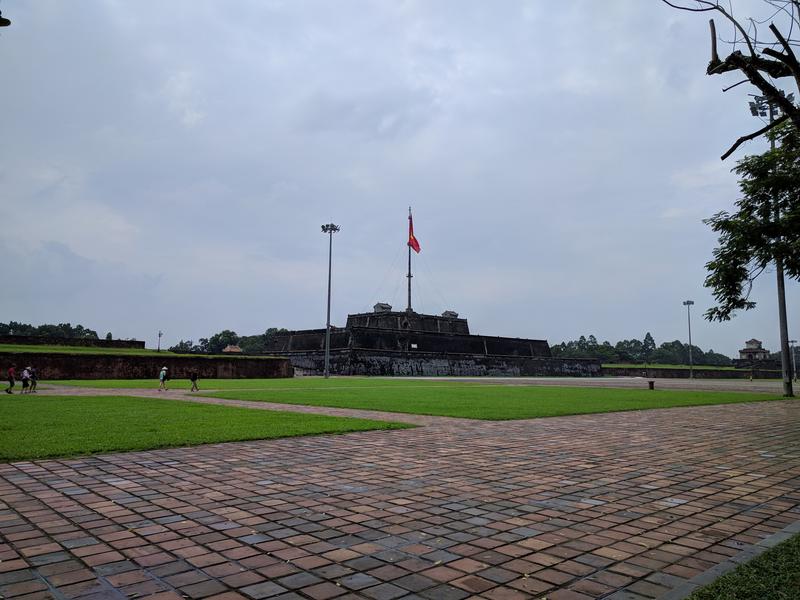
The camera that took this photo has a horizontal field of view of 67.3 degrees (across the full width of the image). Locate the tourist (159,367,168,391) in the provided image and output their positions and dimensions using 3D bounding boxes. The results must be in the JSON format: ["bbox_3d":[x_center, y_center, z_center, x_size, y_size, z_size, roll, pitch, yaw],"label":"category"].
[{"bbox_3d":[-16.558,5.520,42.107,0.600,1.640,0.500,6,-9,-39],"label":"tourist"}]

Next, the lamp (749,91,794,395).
[{"bbox_3d":[29.297,-4.556,46.388,2.700,23.800,2.700,1,-7,0],"label":"lamp"}]

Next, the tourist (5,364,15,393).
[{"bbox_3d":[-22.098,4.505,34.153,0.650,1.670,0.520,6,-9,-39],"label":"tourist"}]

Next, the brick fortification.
[{"bbox_3d":[2.467,13.400,177.329,90.000,17.500,70.000,6,-9,-39],"label":"brick fortification"}]

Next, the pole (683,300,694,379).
[{"bbox_3d":[85.963,11.687,177.974,2.800,22.900,2.800,1,-7,0],"label":"pole"}]

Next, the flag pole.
[{"bbox_3d":[3.169,-12.457,185.714,1.800,33.400,1.800,1,-7,0],"label":"flag pole"}]

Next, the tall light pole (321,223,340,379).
[{"bbox_3d":[-10.679,-0.048,90.605,2.800,23.500,2.800,1,-7,0],"label":"tall light pole"}]

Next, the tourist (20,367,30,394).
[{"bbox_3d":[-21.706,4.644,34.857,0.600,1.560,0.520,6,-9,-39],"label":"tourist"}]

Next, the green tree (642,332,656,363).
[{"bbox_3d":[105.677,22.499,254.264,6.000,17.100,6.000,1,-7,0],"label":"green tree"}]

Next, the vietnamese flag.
[{"bbox_3d":[4.482,-21.172,185.730,3.600,13.000,1.300,2,-7,-14],"label":"vietnamese flag"}]

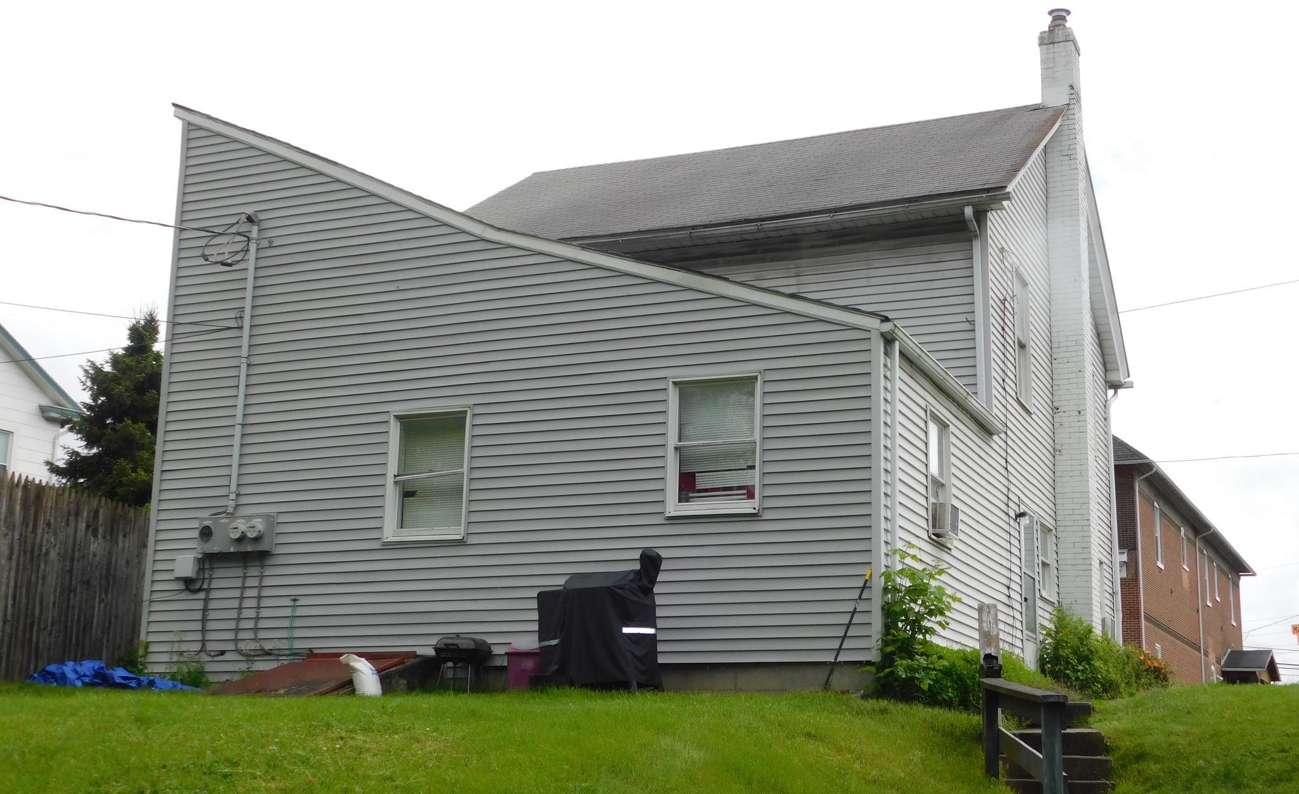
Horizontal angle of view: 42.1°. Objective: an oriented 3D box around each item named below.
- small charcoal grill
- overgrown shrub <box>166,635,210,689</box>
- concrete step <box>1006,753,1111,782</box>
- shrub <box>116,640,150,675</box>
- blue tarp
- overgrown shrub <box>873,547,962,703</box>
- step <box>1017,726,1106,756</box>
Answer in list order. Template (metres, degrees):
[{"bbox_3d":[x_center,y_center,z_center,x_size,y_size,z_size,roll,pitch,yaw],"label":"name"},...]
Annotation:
[{"bbox_3d":[-1.654,2.371,15.000,0.440,0.520,0.350,-4,-14,20],"label":"small charcoal grill"},{"bbox_3d":[-4.561,2.624,16.700,0.360,0.540,0.360,-5,-14,23],"label":"overgrown shrub"},{"bbox_3d":[3.152,2.870,13.030,0.830,0.190,0.320,-1,-14,10],"label":"concrete step"},{"bbox_3d":[-5.144,2.615,16.800,0.280,0.380,0.280,-5,-14,23],"label":"shrub"},{"bbox_3d":[-4.900,2.545,15.400,1.400,0.260,0.800,-5,-14,23],"label":"blue tarp"},{"bbox_3d":[2.273,1.938,14.300,0.660,1.300,0.620,-5,-14,23],"label":"overgrown shrub"},{"bbox_3d":[3.225,2.722,13.300,0.800,0.195,0.340,-1,-14,10],"label":"step"}]

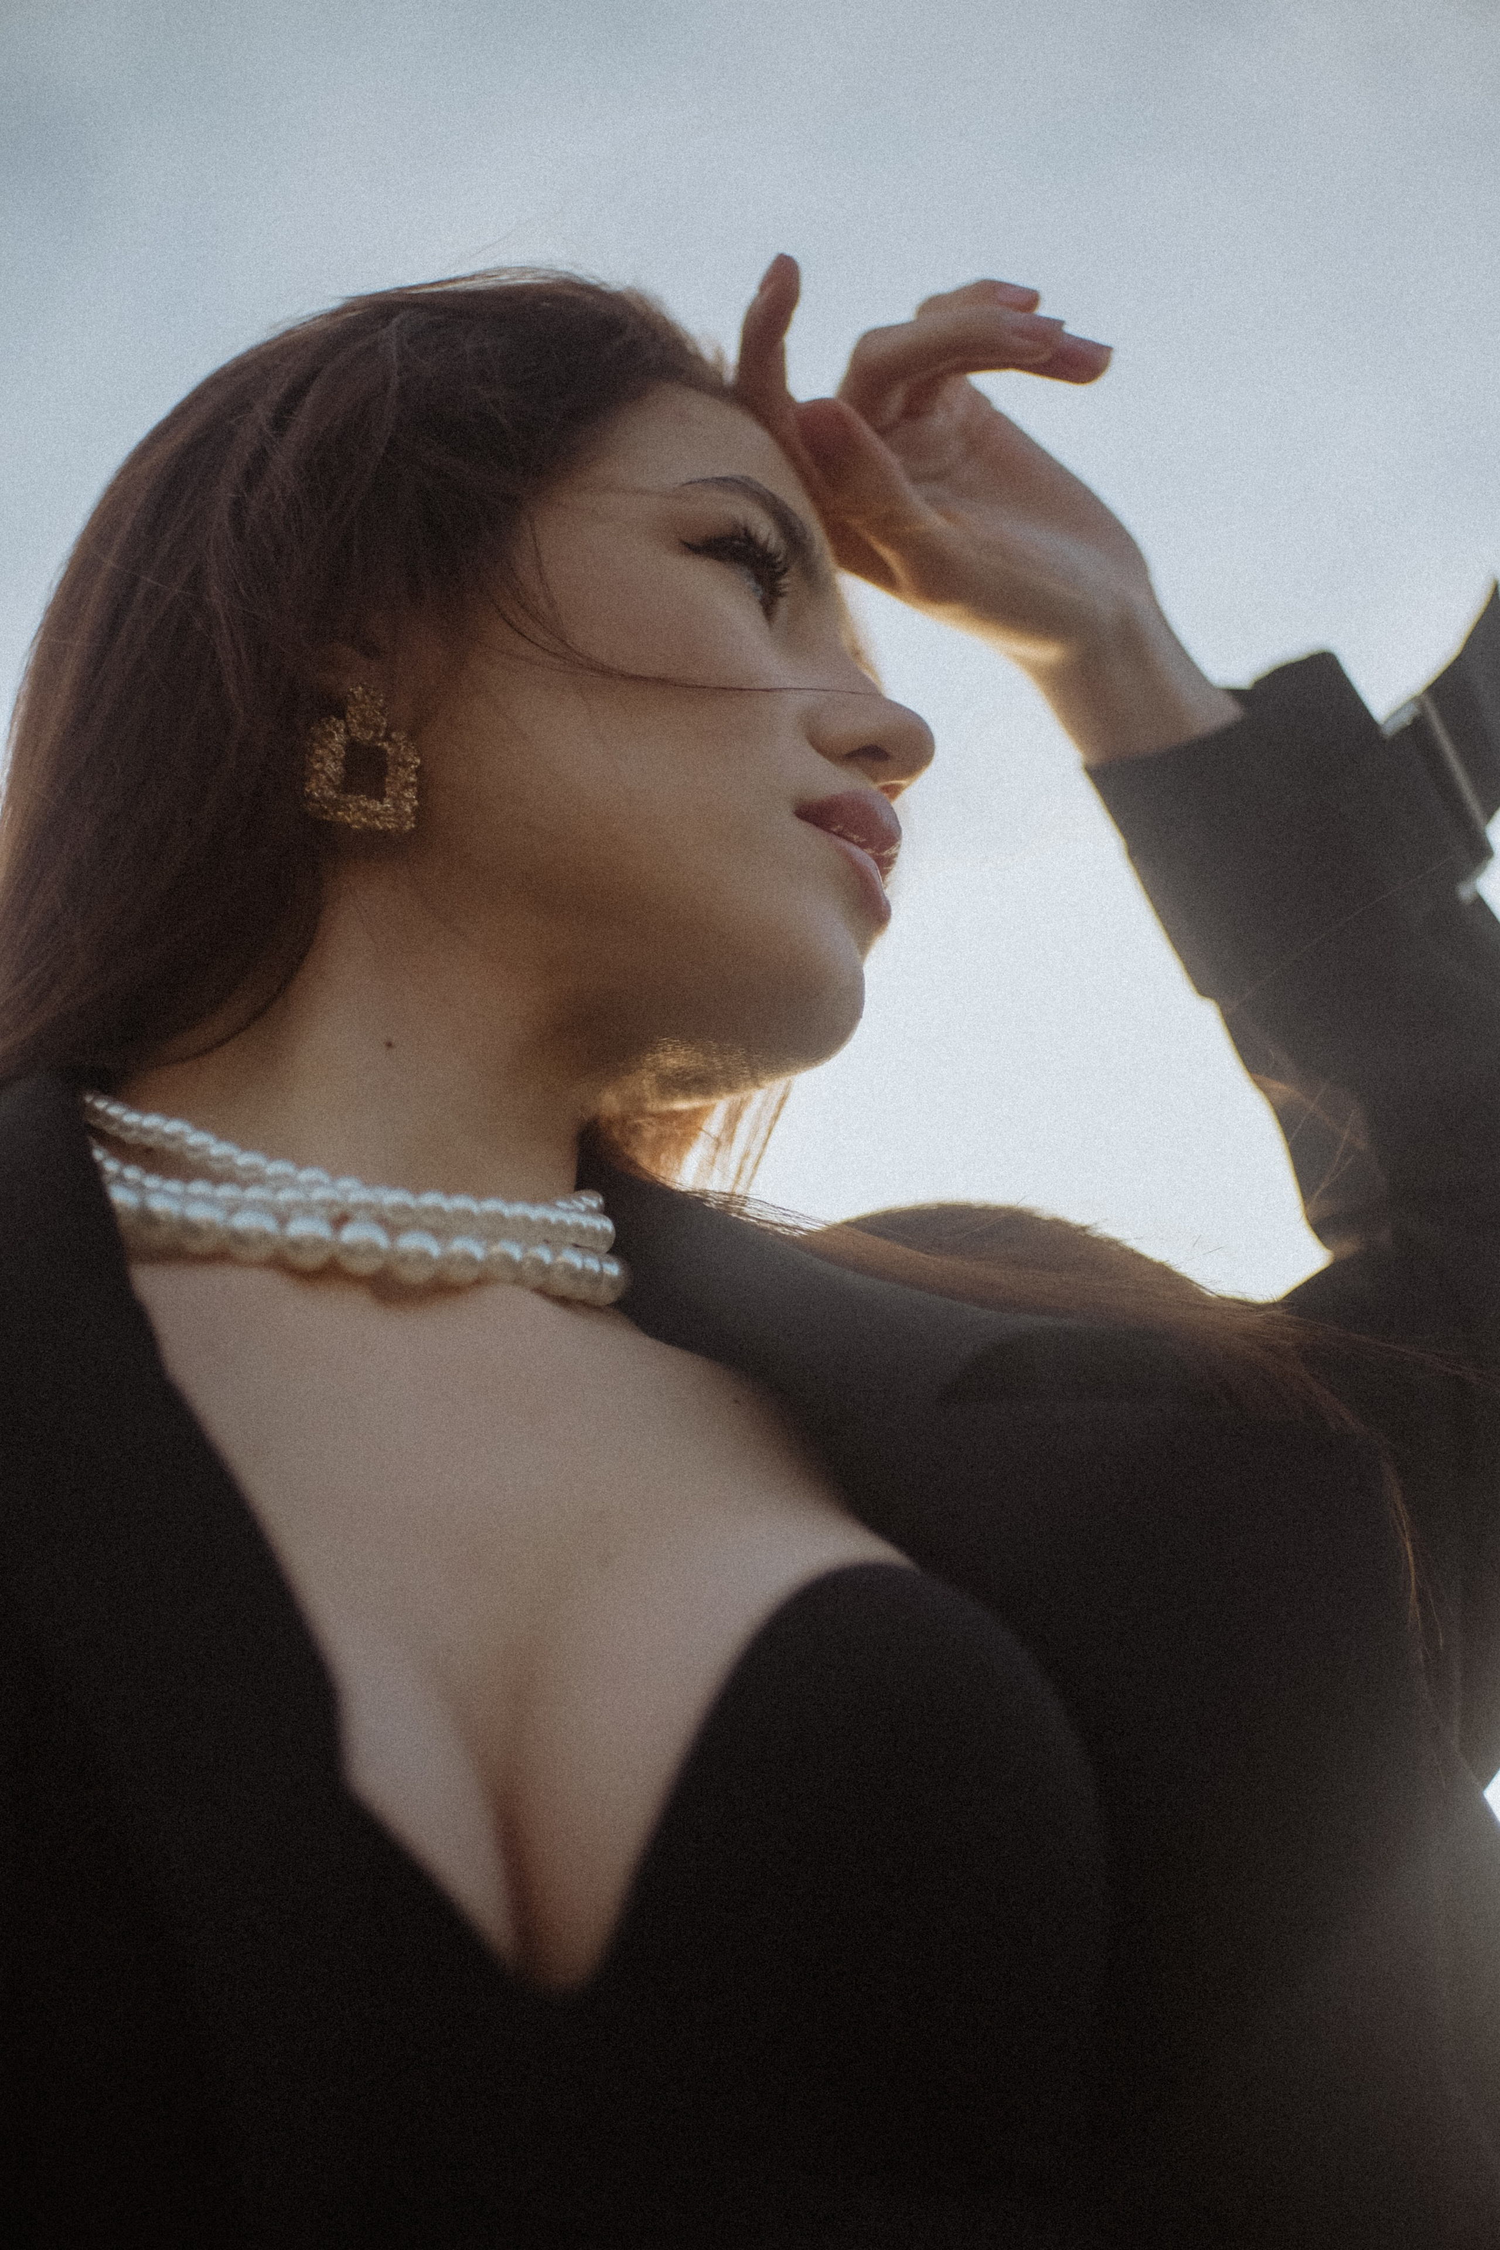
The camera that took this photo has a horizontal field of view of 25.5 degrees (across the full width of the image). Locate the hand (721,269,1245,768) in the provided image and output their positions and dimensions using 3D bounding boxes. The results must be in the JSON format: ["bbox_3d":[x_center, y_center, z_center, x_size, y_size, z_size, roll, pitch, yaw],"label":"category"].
[{"bbox_3d":[0.066,-0.167,0.900,0.093,0.163,0.080,-42,-9,11],"label":"hand"}]

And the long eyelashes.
[{"bbox_3d":[-0.003,-0.141,0.840,0.015,0.014,0.033,-13,-30,22],"label":"long eyelashes"}]

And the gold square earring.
[{"bbox_3d":[-0.097,-0.091,0.830,0.030,0.040,0.009,7,-29,-14],"label":"gold square earring"}]

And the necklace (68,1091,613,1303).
[{"bbox_3d":[-0.099,0.014,0.815,0.135,0.045,0.130,6,2,-30],"label":"necklace"}]

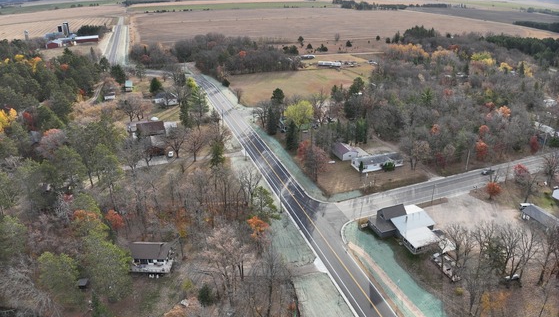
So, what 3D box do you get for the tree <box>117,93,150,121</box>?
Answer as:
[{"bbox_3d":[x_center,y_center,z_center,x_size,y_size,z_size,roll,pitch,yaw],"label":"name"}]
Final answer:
[{"bbox_3d":[-77.630,-27.380,206.050,14.500,13.500,13.000,-9,26,-19],"label":"tree"}]

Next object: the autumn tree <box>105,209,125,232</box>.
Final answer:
[{"bbox_3d":[-52.560,20.460,123.000,6.160,9.570,6.160,0,24,0],"label":"autumn tree"}]

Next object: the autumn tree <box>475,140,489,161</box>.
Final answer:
[{"bbox_3d":[83.160,-3.290,159.120,5.400,9.200,5.400,13,28,27],"label":"autumn tree"}]

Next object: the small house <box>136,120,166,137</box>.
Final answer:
[{"bbox_3d":[-64.500,-14.720,198.400,13.000,6.200,8.500,-6,25,-14],"label":"small house"}]

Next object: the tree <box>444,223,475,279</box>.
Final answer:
[{"bbox_3d":[44.800,23.020,96.450,7.900,15.500,7.900,13,28,27],"label":"tree"}]

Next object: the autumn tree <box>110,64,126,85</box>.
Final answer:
[{"bbox_3d":[-117.230,-61.360,283.040,10.500,14.500,10.500,-10,26,-20],"label":"autumn tree"}]

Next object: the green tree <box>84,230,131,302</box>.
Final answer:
[{"bbox_3d":[-40.700,27.300,92.800,9.600,19.500,9.600,0,24,0],"label":"green tree"}]

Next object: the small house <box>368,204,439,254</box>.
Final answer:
[{"bbox_3d":[38.600,20.860,118.240,16.000,7.000,16.500,-8,25,-16],"label":"small house"}]

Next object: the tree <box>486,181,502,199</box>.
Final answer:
[{"bbox_3d":[73.650,10.960,132.730,5.500,6.500,5.500,15,28,29],"label":"tree"}]

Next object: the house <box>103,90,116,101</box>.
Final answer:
[{"bbox_3d":[-115.000,-42.210,262.240,7.500,4.000,6.800,-10,26,-22],"label":"house"}]

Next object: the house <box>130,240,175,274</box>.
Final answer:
[{"bbox_3d":[-35.700,27.710,110.910,11.200,6.200,11.500,0,24,0],"label":"house"}]

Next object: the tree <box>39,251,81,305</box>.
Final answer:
[{"bbox_3d":[-52.200,29.500,92.900,8.900,15.500,8.900,0,24,0],"label":"tree"}]

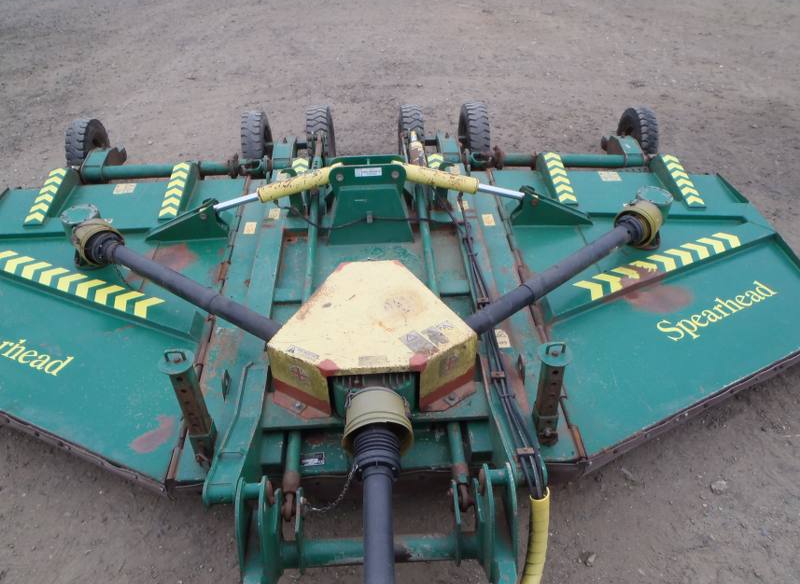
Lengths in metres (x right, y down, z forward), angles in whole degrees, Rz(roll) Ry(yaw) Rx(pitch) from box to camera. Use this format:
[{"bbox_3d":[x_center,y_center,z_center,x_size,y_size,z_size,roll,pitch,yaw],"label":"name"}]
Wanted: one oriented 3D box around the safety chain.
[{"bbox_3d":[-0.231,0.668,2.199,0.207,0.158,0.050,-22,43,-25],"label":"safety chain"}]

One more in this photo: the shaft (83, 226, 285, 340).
[{"bbox_3d":[-0.995,-0.027,2.956,1.383,0.220,0.220,23,44,27],"label":"shaft"}]

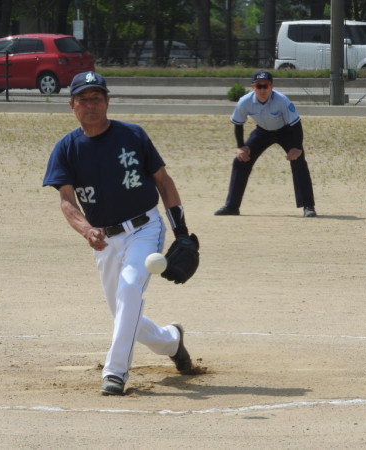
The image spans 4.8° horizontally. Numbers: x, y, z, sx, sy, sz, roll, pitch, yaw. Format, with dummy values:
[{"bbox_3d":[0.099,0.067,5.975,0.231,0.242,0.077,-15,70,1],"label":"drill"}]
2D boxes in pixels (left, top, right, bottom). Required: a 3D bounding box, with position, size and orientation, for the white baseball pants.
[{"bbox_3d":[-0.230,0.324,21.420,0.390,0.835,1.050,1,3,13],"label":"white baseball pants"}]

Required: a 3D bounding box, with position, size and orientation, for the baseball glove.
[{"bbox_3d":[-0.012,0.164,21.150,0.160,0.260,0.180,5,4,-39],"label":"baseball glove"}]

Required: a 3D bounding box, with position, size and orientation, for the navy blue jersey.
[{"bbox_3d":[-0.385,-0.244,21.250,0.500,0.500,0.320,-13,3,22],"label":"navy blue jersey"}]

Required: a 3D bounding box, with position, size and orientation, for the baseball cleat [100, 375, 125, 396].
[{"bbox_3d":[-0.335,0.760,20.880,0.108,0.110,0.280,1,3,15],"label":"baseball cleat"}]

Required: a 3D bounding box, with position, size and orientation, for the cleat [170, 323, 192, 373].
[{"bbox_3d":[-0.005,0.627,22.000,0.110,0.275,0.100,-14,4,-40],"label":"cleat"}]

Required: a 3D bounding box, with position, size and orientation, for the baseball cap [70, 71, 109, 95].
[{"bbox_3d":[-0.456,-0.696,21.200,0.185,0.130,0.270,0,3,0],"label":"baseball cap"}]

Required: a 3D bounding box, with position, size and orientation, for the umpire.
[{"bbox_3d":[0.746,-0.737,39.200,0.930,1.320,0.680,0,3,5],"label":"umpire"}]

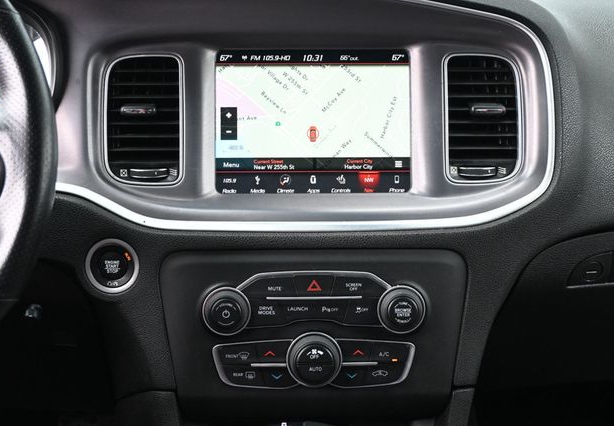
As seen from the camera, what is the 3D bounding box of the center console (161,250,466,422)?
[{"bbox_3d":[0.005,0.104,0.925,0.253,0.142,0.060,0,-4,0],"label":"center console"}]

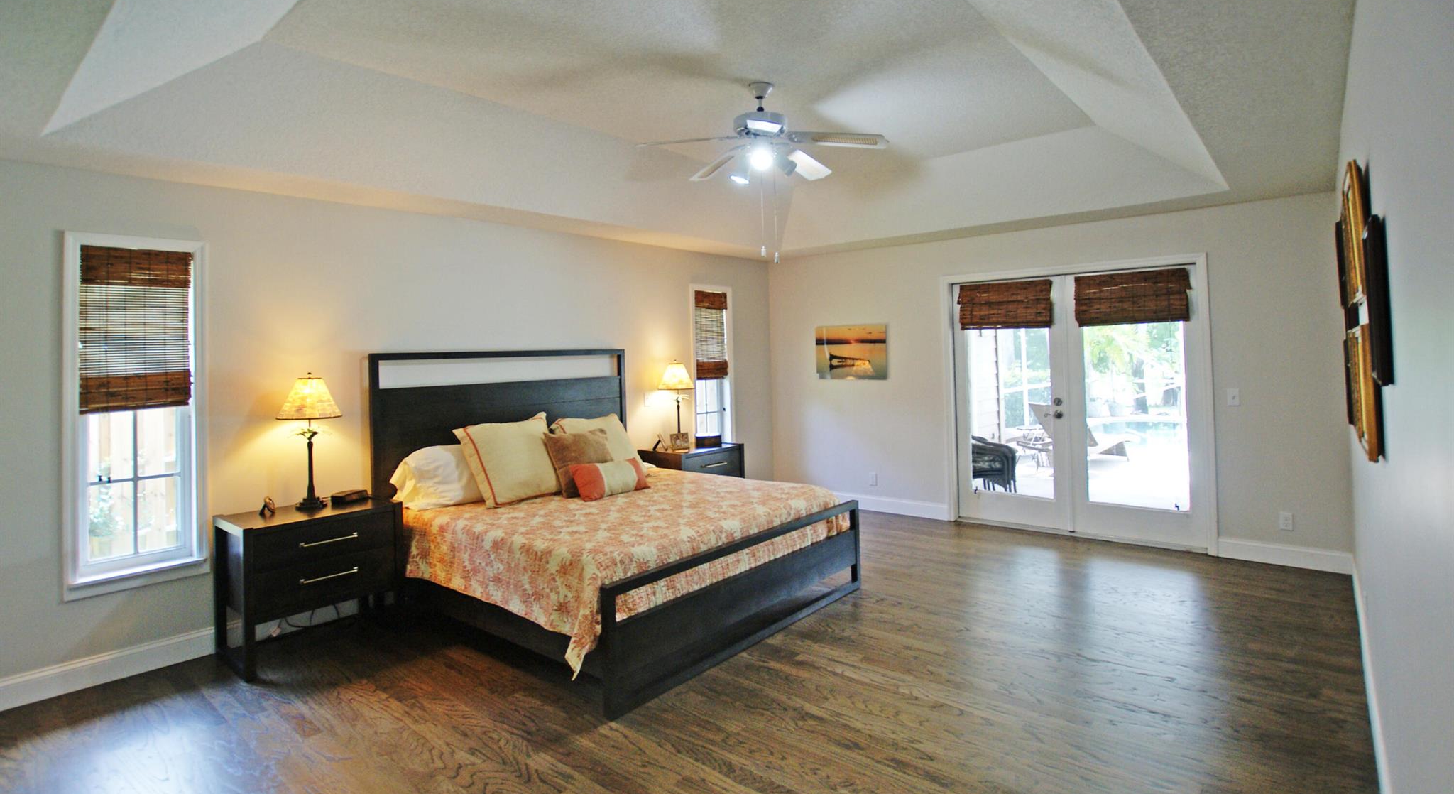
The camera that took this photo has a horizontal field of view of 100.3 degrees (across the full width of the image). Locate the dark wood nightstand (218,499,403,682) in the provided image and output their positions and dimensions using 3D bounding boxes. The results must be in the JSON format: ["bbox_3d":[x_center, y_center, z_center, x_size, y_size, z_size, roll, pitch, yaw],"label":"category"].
[{"bbox_3d":[-2.346,1.011,3.424,0.490,0.750,0.740,0,2,42],"label":"dark wood nightstand"}]

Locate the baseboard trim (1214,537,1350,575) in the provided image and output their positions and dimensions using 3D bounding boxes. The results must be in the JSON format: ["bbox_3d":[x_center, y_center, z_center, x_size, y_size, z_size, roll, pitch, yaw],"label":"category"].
[{"bbox_3d":[3.870,1.110,4.230,0.700,0.143,0.025,-1,2,38],"label":"baseboard trim"}]

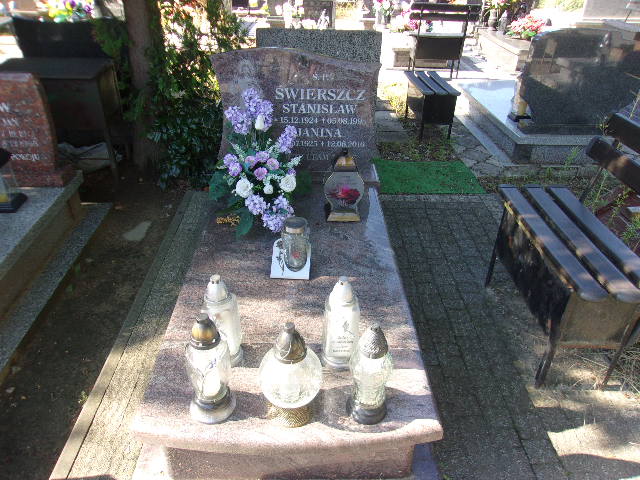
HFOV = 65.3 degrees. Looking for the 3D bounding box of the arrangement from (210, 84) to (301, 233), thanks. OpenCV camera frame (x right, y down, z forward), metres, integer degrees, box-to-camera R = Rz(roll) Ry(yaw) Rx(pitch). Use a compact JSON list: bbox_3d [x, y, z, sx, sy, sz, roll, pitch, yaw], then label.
[{"bbox_3d":[-0.262,-0.335,2.164,0.400,0.520,0.320,0,31,0],"label":"arrangement"}]

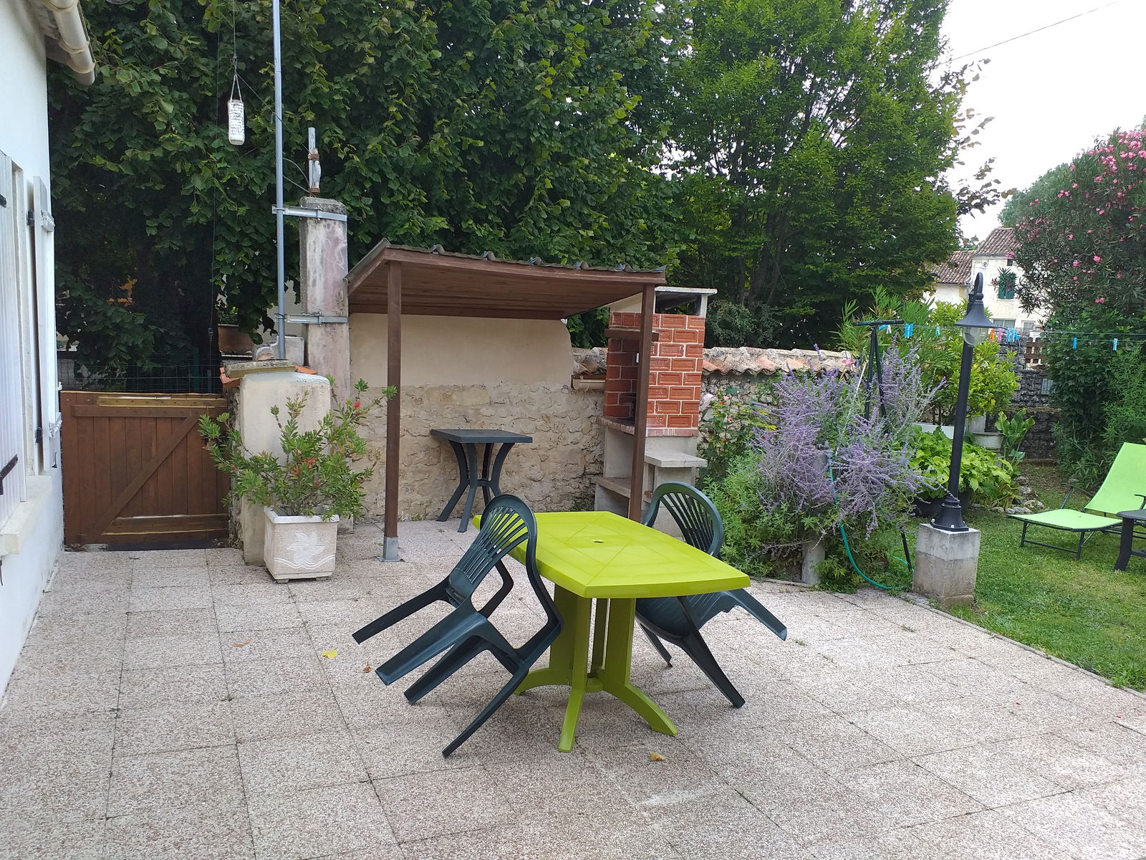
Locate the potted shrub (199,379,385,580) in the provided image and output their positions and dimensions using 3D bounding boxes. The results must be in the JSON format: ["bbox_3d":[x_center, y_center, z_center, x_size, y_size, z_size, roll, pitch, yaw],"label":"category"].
[{"bbox_3d":[-1.705,0.304,5.230,1.030,1.216,0.900,0,9,-25],"label":"potted shrub"}]

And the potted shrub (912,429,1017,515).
[{"bbox_3d":[3.751,0.397,8.258,0.980,0.828,0.880,7,9,23],"label":"potted shrub"}]

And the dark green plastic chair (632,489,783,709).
[{"bbox_3d":[0.544,0.717,3.920,0.570,0.840,0.570,-47,27,-16],"label":"dark green plastic chair"}]

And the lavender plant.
[{"bbox_3d":[1.915,0.218,6.545,1.580,1.814,1.300,6,8,16],"label":"lavender plant"}]

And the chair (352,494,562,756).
[{"bbox_3d":[-0.406,0.699,3.424,0.840,0.570,0.570,-40,23,-16],"label":"chair"}]

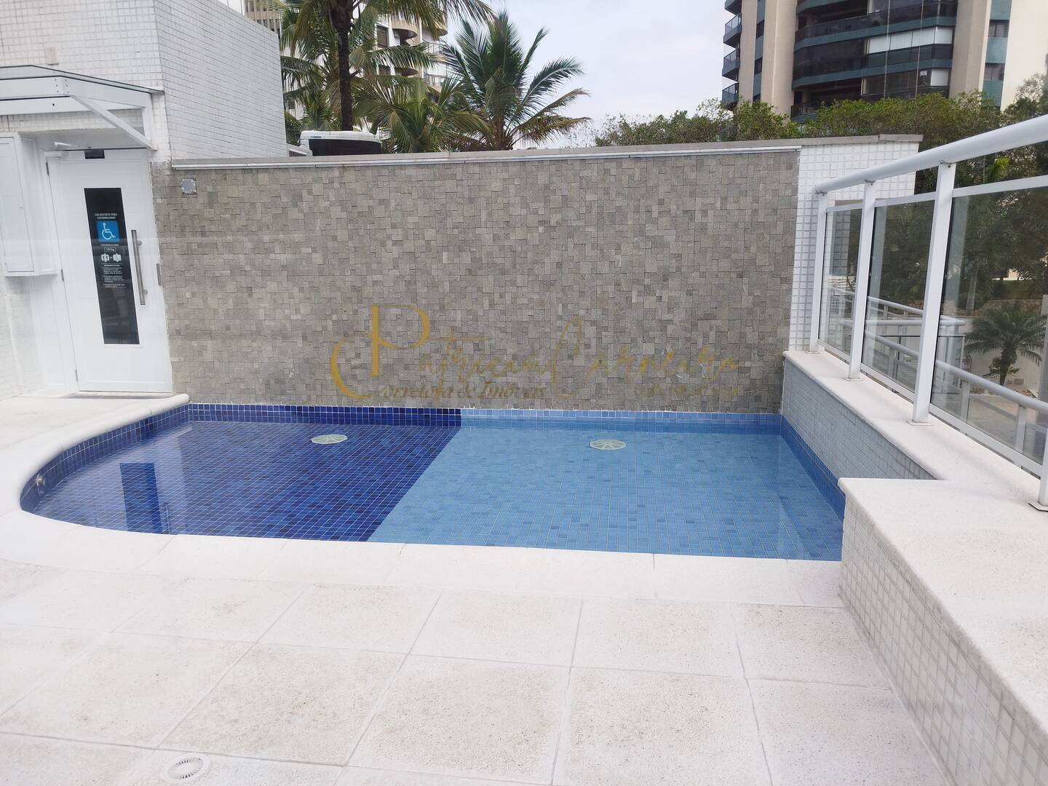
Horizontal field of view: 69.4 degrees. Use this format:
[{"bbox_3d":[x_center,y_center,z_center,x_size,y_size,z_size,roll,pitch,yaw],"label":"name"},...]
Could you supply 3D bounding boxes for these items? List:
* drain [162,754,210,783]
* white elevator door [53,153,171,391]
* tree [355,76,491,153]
[{"bbox_3d":[-0.835,0.927,1.870,0.104,0.012,0.104,1,12,9],"label":"drain"},{"bbox_3d":[-3.344,-0.960,6.151,0.874,1.938,0.070,1,12,9],"label":"white elevator door"},{"bbox_3d":[-2.247,-4.298,17.597,3.200,5.709,3.200,1,12,9],"label":"tree"}]

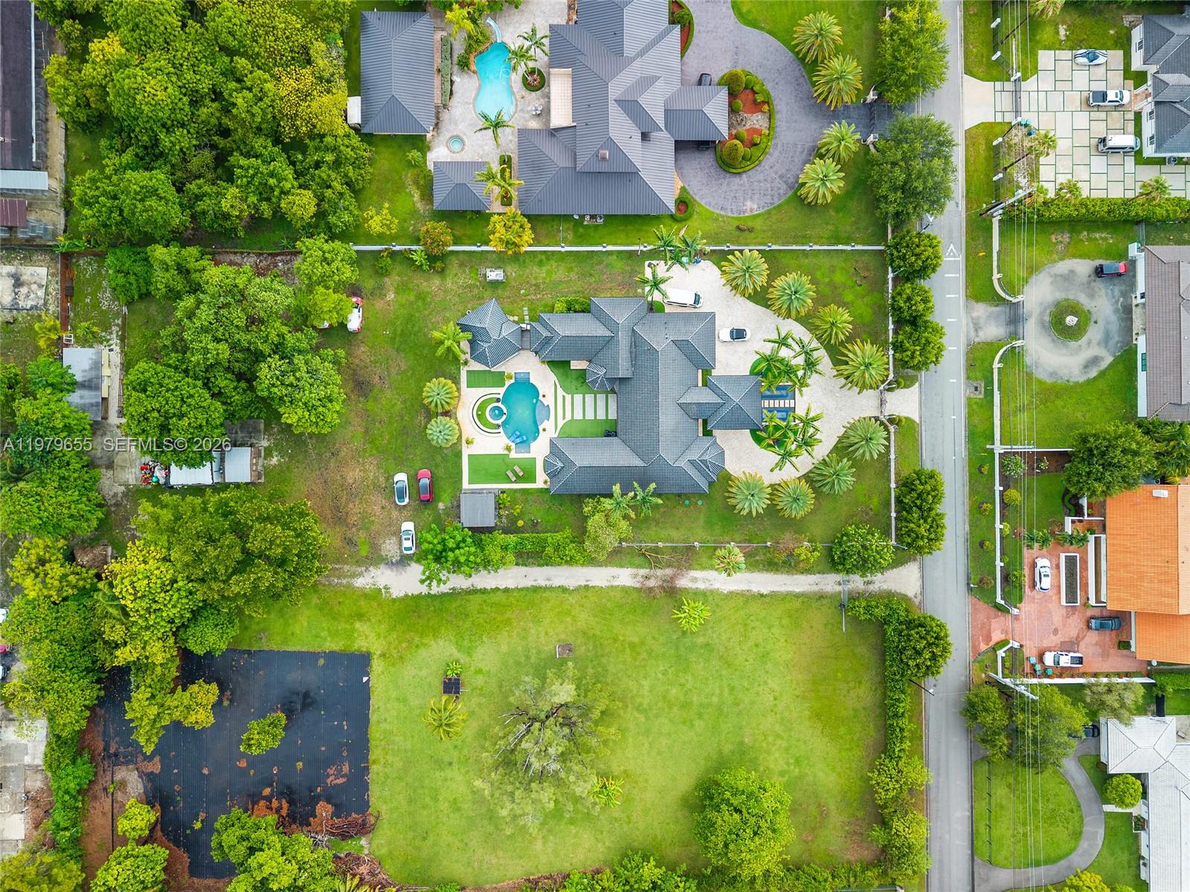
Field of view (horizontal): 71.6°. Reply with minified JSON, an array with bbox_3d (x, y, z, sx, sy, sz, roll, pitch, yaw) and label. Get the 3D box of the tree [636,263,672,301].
[{"bbox_3d":[7.868,-21.923,113.625,4.830,9.500,5.117,0,90,-2],"label":"tree"}]

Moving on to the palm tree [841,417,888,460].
[{"bbox_3d":[37.530,-1.030,116.090,6.370,6.500,6.180,0,90,-2],"label":"palm tree"}]

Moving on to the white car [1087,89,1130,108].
[{"bbox_3d":[74.878,-50.659,119.838,5.950,1.900,2.020,0,90,-2],"label":"white car"}]

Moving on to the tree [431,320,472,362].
[{"bbox_3d":[-19.580,-14.330,113.980,5.520,7.000,5.640,0,90,-2],"label":"tree"}]

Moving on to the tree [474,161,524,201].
[{"bbox_3d":[-13.446,-37.026,117.250,7.015,7.500,5.586,0,90,0],"label":"tree"}]

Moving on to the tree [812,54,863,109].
[{"bbox_3d":[33.807,-50.673,115.729,7.140,7.200,7.601,0,90,-2],"label":"tree"}]

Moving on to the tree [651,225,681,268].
[{"bbox_3d":[9.610,-27.120,114.030,4.050,9.000,5.820,0,90,-2],"label":"tree"}]

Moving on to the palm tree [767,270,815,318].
[{"bbox_3d":[27.190,-20.970,115.840,6.740,6.500,6.550,0,90,-2],"label":"palm tree"}]

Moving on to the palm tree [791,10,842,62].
[{"bbox_3d":[31.442,-58.072,117.500,7.119,7.000,7.383,0,90,0],"label":"palm tree"}]

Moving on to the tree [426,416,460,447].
[{"bbox_3d":[-21.764,-2.003,118.600,4.940,4.800,4.406,0,90,0],"label":"tree"}]

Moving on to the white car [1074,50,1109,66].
[{"bbox_3d":[72.280,-56.570,120.200,4.550,1.200,1.980,-1,90,-2],"label":"white car"}]

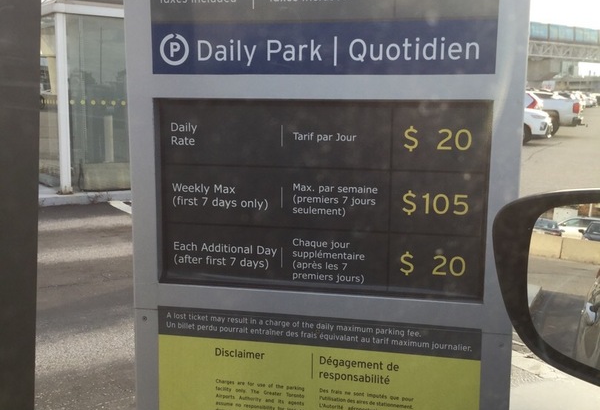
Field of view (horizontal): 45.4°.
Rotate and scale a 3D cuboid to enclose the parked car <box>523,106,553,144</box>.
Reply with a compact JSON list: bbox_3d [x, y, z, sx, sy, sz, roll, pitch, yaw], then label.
[{"bbox_3d":[5.972,-2.898,23.389,4.600,1.670,1.860,4,10,24],"label":"parked car"}]

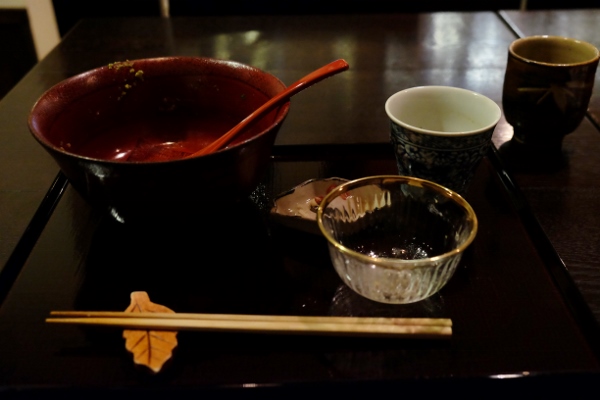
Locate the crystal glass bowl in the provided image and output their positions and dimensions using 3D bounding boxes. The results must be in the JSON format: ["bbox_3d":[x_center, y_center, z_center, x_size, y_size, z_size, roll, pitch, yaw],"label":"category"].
[{"bbox_3d":[0.056,0.028,0.363,0.091,0.047,0.091,0,34,0],"label":"crystal glass bowl"}]

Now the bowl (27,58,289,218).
[{"bbox_3d":[-0.093,-0.036,0.431,0.171,0.077,0.171,0,34,0],"label":"bowl"}]

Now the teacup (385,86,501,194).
[{"bbox_3d":[0.104,-0.041,0.454,0.084,0.060,0.084,0,34,0],"label":"teacup"}]

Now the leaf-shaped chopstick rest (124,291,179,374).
[{"bbox_3d":[-0.083,0.072,0.328,0.030,0.013,0.059,-11,36,-16],"label":"leaf-shaped chopstick rest"}]

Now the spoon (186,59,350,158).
[{"bbox_3d":[-0.041,-0.050,0.419,0.173,0.024,0.036,-30,34,9],"label":"spoon"}]

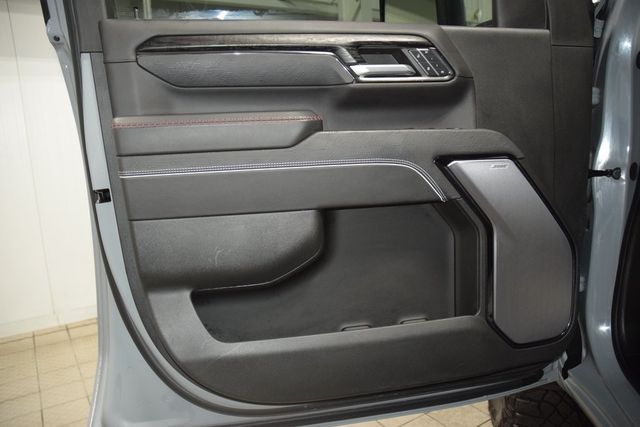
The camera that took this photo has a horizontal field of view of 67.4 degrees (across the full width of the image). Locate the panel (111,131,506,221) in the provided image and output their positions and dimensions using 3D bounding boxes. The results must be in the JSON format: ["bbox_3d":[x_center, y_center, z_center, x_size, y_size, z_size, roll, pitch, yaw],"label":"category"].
[{"bbox_3d":[0.011,-0.086,0.991,0.795,0.138,0.080,-5,8,-10],"label":"panel"}]

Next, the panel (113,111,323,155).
[{"bbox_3d":[-0.193,-0.158,0.948,0.384,0.070,0.080,-5,8,-10],"label":"panel"}]

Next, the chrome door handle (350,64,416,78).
[{"bbox_3d":[0.132,-0.301,1.025,0.144,0.025,0.030,-5,8,-10],"label":"chrome door handle"}]

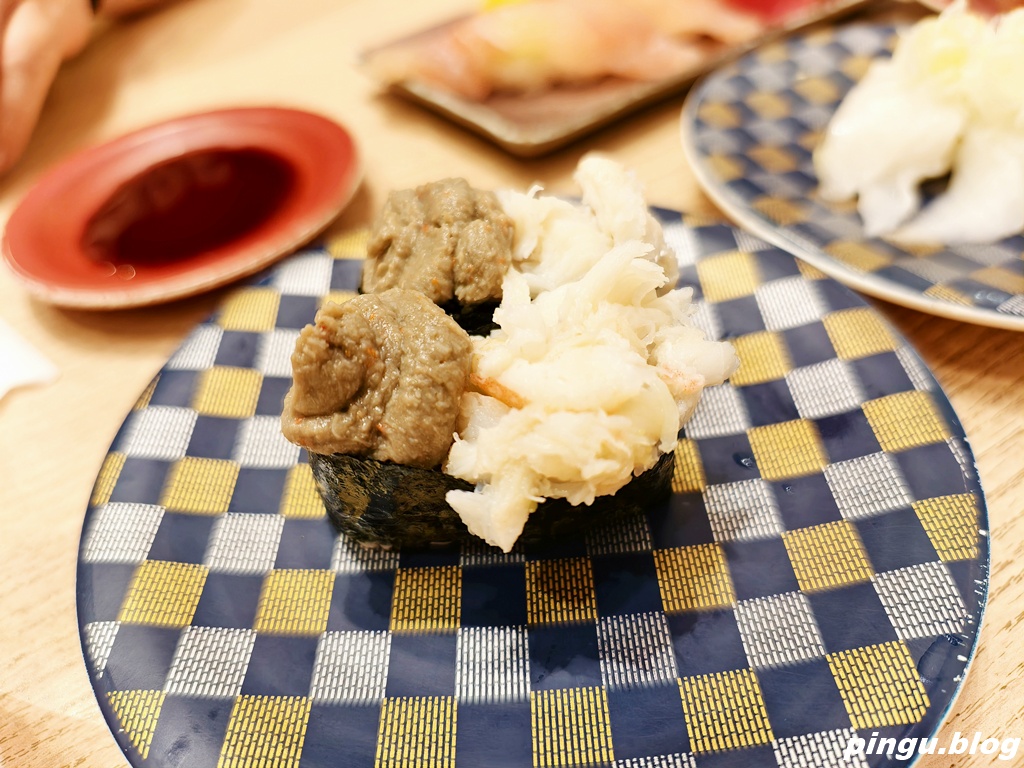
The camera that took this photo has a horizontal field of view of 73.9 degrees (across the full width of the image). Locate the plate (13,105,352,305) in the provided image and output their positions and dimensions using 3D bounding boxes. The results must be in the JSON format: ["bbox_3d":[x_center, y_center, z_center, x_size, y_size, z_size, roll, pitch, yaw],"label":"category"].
[{"bbox_3d":[-0.091,-0.050,0.200,0.097,0.018,0.097,-7,46,0],"label":"plate"}]

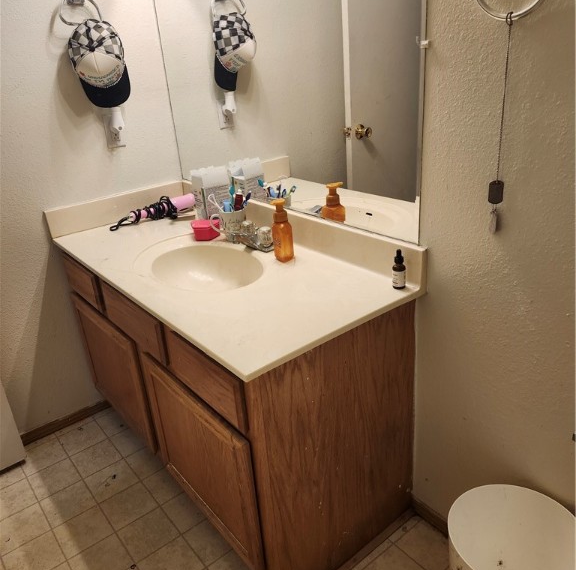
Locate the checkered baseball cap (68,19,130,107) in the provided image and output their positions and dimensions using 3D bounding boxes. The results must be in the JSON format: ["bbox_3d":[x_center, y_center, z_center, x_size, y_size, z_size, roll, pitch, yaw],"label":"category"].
[{"bbox_3d":[-0.642,-0.753,1.742,0.184,0.284,0.149,-13,28,-10],"label":"checkered baseball cap"}]

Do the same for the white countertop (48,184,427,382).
[{"bbox_3d":[-0.262,-0.123,1.578,0.558,0.122,1.256,-22,29,-33],"label":"white countertop"}]

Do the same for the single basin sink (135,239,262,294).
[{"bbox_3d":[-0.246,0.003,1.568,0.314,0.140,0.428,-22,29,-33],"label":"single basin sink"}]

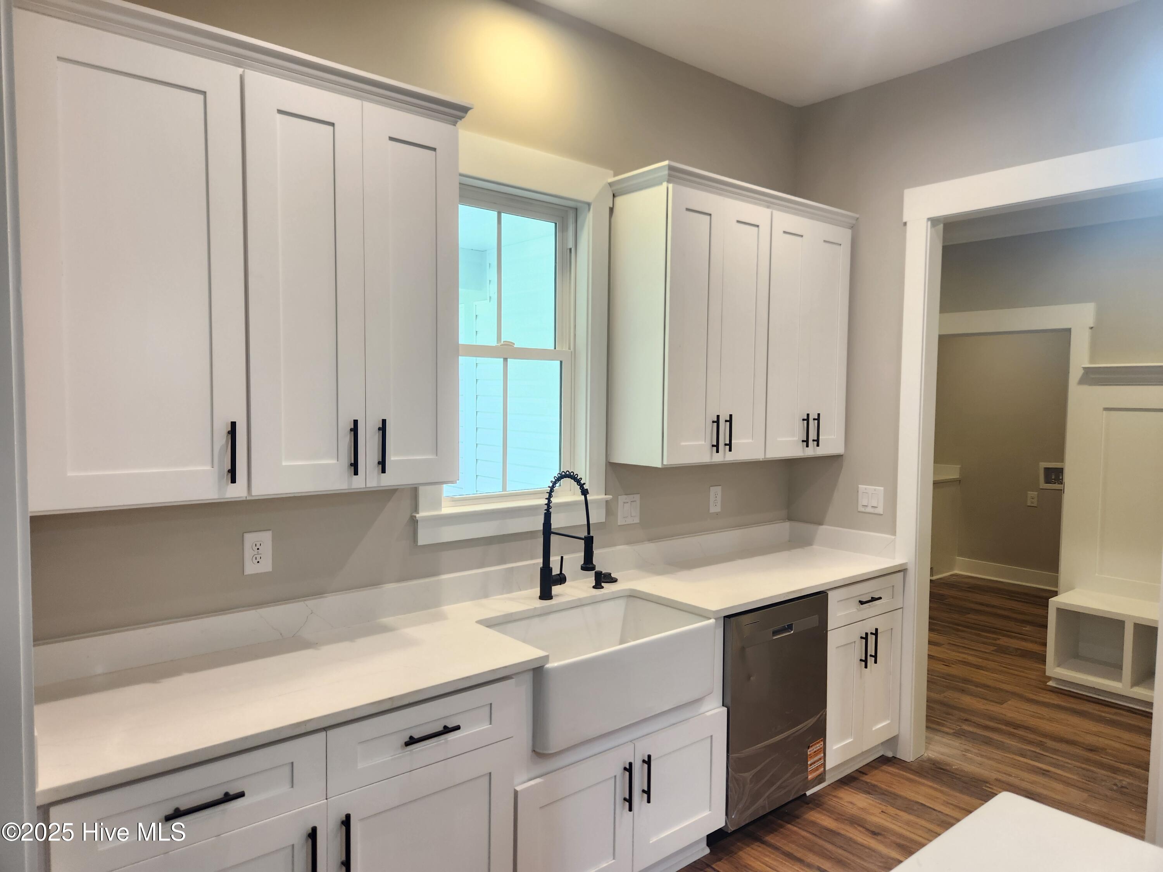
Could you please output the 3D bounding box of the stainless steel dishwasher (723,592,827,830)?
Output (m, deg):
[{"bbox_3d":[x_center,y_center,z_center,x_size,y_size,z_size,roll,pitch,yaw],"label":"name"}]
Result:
[{"bbox_3d":[0.561,1.015,3.124,0.602,0.821,0.607,-2,4,-40],"label":"stainless steel dishwasher"}]

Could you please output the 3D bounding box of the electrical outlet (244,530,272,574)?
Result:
[{"bbox_3d":[-0.946,0.341,2.260,0.080,0.124,0.007,-2,4,-40],"label":"electrical outlet"}]

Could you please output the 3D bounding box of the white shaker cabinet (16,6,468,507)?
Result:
[{"bbox_3d":[-0.855,-0.402,2.065,1.109,1.104,0.355,-2,4,-40],"label":"white shaker cabinet"}]

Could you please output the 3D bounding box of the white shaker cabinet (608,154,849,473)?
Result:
[{"bbox_3d":[0.676,-0.453,3.334,1.273,1.105,0.355,-2,4,-40],"label":"white shaker cabinet"}]

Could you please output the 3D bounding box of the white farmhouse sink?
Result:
[{"bbox_3d":[0.009,0.749,2.531,0.762,0.252,0.453,-2,4,-40],"label":"white farmhouse sink"}]

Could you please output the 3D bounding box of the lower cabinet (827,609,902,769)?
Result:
[{"bbox_3d":[1.019,1.052,3.551,0.597,0.575,0.623,-2,4,-40],"label":"lower cabinet"}]

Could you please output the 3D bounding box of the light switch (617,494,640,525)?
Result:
[{"bbox_3d":[0.199,0.306,3.201,0.121,0.120,0.009,-2,4,-40],"label":"light switch"}]

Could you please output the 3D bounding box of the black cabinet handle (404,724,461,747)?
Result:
[{"bbox_3d":[-0.372,0.740,1.915,0.154,0.012,0.035,-2,4,-40],"label":"black cabinet handle"}]

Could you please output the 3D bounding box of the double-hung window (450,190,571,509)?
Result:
[{"bbox_3d":[-0.305,-0.326,2.917,0.666,1.147,0.095,-2,4,-40],"label":"double-hung window"}]

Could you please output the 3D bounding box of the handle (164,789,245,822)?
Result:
[{"bbox_3d":[-0.778,0.761,1.597,0.150,0.013,0.038,-2,4,-40],"label":"handle"}]

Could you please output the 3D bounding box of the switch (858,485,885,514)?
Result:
[{"bbox_3d":[1.338,0.296,3.571,0.009,0.120,0.121,-2,4,-40],"label":"switch"}]

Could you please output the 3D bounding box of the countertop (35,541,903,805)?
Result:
[{"bbox_3d":[0.032,0.605,2.682,3.209,0.029,0.643,-2,4,-40],"label":"countertop"}]

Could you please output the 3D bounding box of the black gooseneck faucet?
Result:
[{"bbox_3d":[-0.034,0.355,2.719,0.116,0.464,0.265,-2,4,-44],"label":"black gooseneck faucet"}]

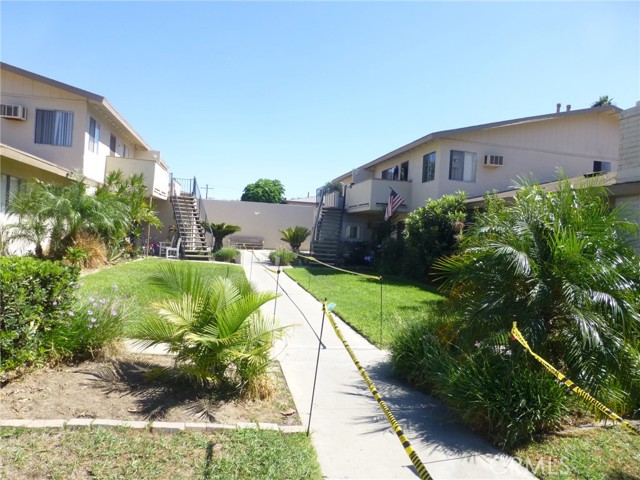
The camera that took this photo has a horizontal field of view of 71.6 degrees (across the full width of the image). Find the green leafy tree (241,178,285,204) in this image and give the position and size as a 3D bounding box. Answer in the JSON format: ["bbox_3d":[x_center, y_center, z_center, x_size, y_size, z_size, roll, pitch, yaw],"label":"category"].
[{"bbox_3d":[-6.403,-3.154,48.052,4.900,6.900,4.800,3,1,0],"label":"green leafy tree"}]

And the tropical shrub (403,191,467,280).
[{"bbox_3d":[3.983,-0.121,15.300,2.000,2.850,1.750,2,1,-11],"label":"tropical shrub"}]

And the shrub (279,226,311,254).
[{"bbox_3d":[-1.314,0.000,23.800,1.650,1.450,1.600,2,1,-11],"label":"shrub"}]

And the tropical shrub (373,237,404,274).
[{"bbox_3d":[2.563,0.580,16.600,1.100,1.380,1.050,2,1,-11],"label":"tropical shrub"}]

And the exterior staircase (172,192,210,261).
[{"bbox_3d":[-5.843,-0.699,19.790,1.200,2.900,4.300,2,1,-22],"label":"exterior staircase"}]

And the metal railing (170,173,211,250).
[{"bbox_3d":[-5.819,-1.249,19.785,1.250,3.600,4.300,2,1,-22],"label":"metal railing"}]

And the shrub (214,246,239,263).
[{"bbox_3d":[-3.753,0.600,18.000,1.050,0.680,0.950,2,1,-11],"label":"shrub"}]

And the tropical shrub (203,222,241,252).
[{"bbox_3d":[-4.795,-0.073,21.600,1.850,1.500,1.800,2,1,-11],"label":"tropical shrub"}]

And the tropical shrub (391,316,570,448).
[{"bbox_3d":[1.376,1.135,4.176,1.000,0.560,2.000,2,1,-11],"label":"tropical shrub"}]

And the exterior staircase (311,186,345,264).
[{"bbox_3d":[0.426,-0.688,20.545,1.250,3.600,4.400,2,1,2],"label":"exterior staircase"}]

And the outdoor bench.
[{"bbox_3d":[-4.487,0.153,27.200,2.050,0.850,0.700,2,1,-11],"label":"outdoor bench"}]

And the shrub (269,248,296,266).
[{"bbox_3d":[-1.530,0.714,18.100,1.150,0.750,1.050,2,1,-11],"label":"shrub"}]

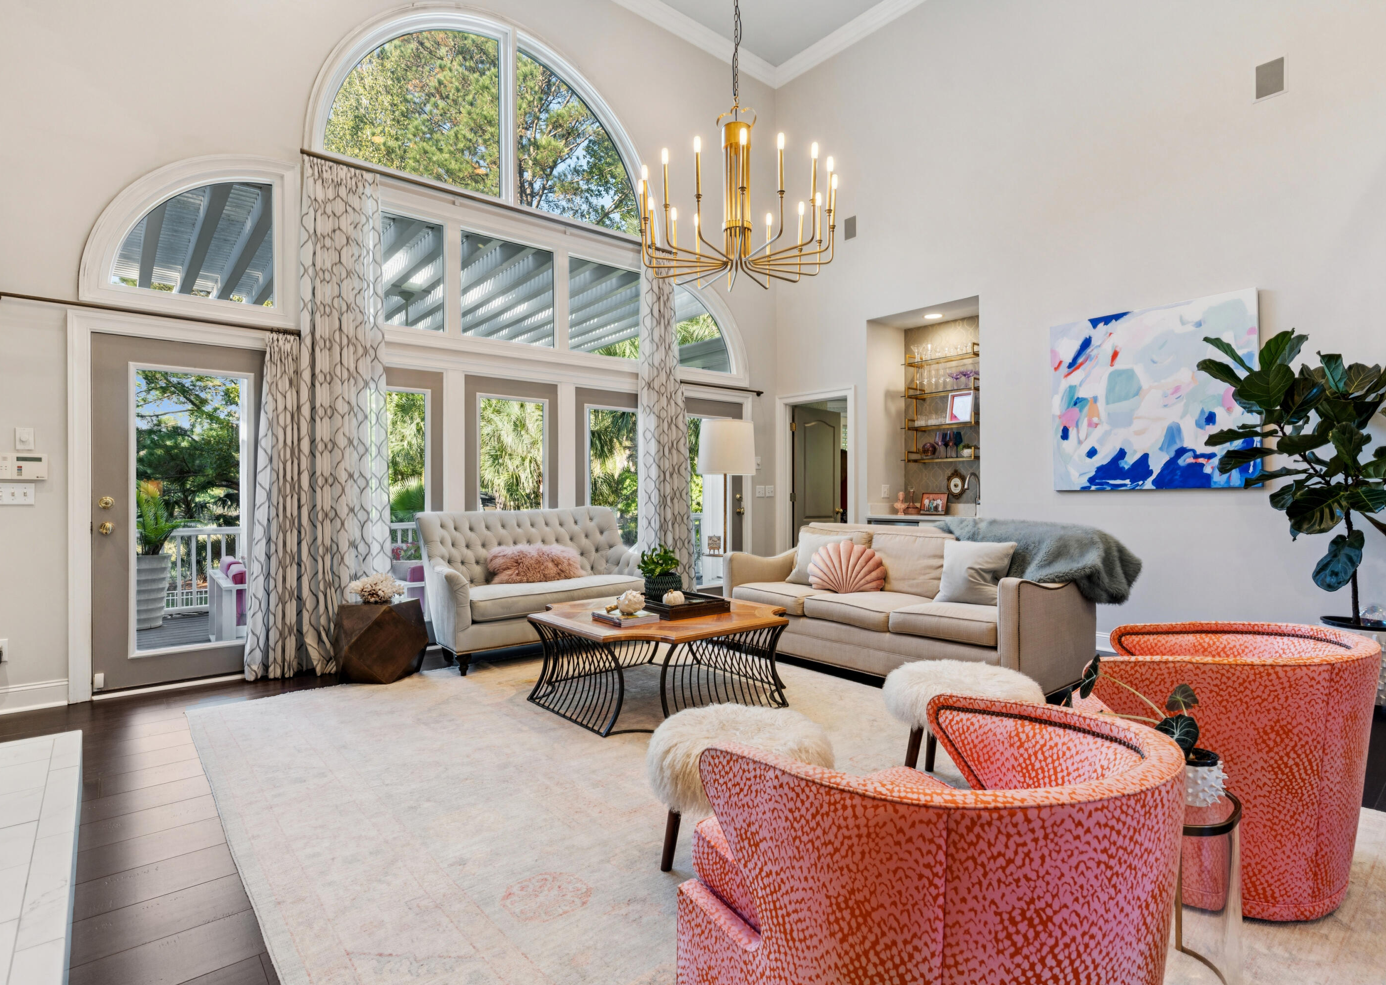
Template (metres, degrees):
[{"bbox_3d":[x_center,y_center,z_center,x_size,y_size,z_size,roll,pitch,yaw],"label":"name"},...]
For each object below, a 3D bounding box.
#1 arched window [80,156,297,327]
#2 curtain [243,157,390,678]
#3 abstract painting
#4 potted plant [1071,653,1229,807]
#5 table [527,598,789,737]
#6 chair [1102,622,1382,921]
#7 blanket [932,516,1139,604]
[{"bbox_3d":[-2.946,-1.605,4.162,1.070,1.080,0.100,0,0,-40],"label":"arched window"},{"bbox_3d":[-2.352,-0.485,4.443,0.830,3.240,0.220,0,0,-40],"label":"curtain"},{"bbox_3d":[3.088,-0.634,4.750,0.040,1.220,1.220,0,0,-40],"label":"abstract painting"},{"bbox_3d":[1.084,0.558,1.660,0.340,0.330,0.260,0,0,6],"label":"potted plant"},{"bbox_3d":[-0.190,0.909,3.929,1.220,0.460,1.260,0,0,-40],"label":"table"},{"bbox_3d":[1.620,0.780,2.205,0.810,0.710,0.750,0,0,36],"label":"chair"},{"bbox_3d":[1.953,0.391,4.150,0.680,0.460,1.080,0,0,-40],"label":"blanket"}]

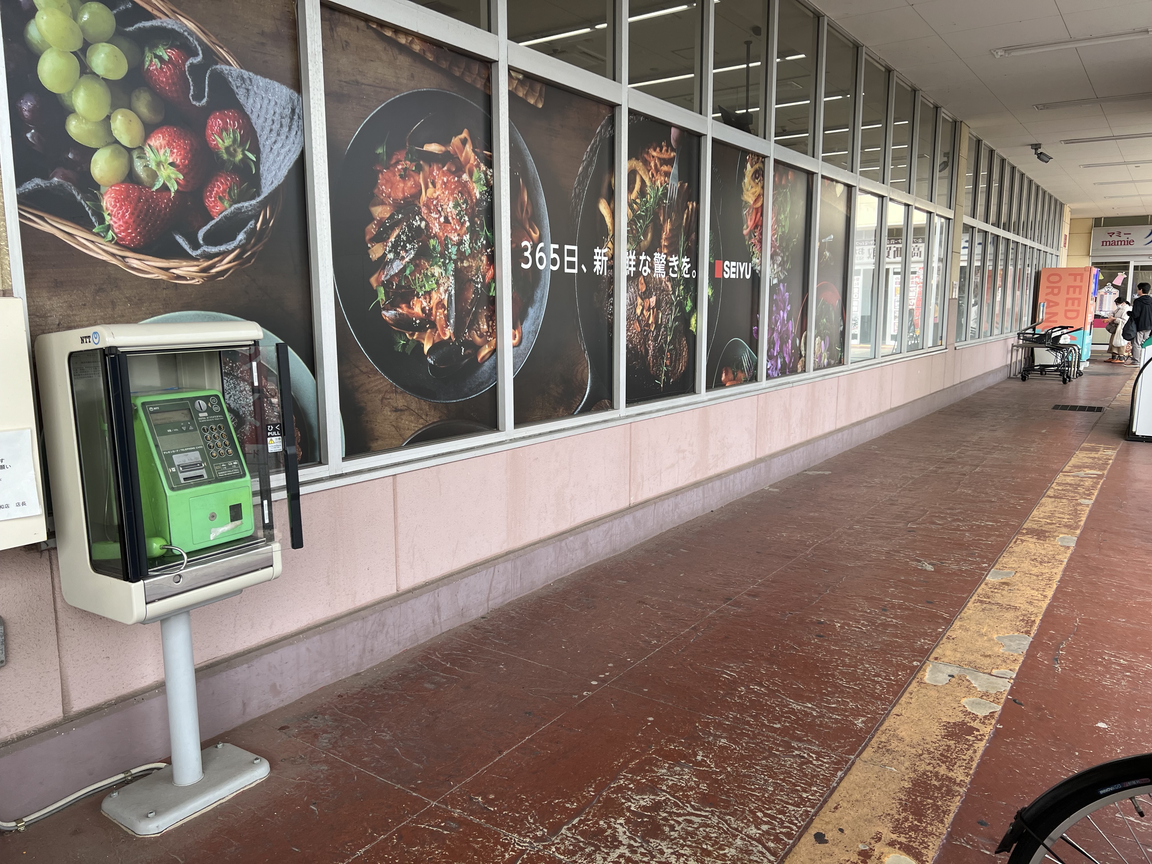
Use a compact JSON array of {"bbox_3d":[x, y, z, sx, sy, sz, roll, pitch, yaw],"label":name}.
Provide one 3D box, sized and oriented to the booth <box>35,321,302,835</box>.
[{"bbox_3d":[-1.092,0.380,2.394,0.470,1.355,0.430,6,10,34],"label":"booth"}]

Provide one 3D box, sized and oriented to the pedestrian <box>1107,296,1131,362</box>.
[{"bbox_3d":[12.215,-2.307,19.447,0.480,1.490,0.470,6,10,34],"label":"pedestrian"}]

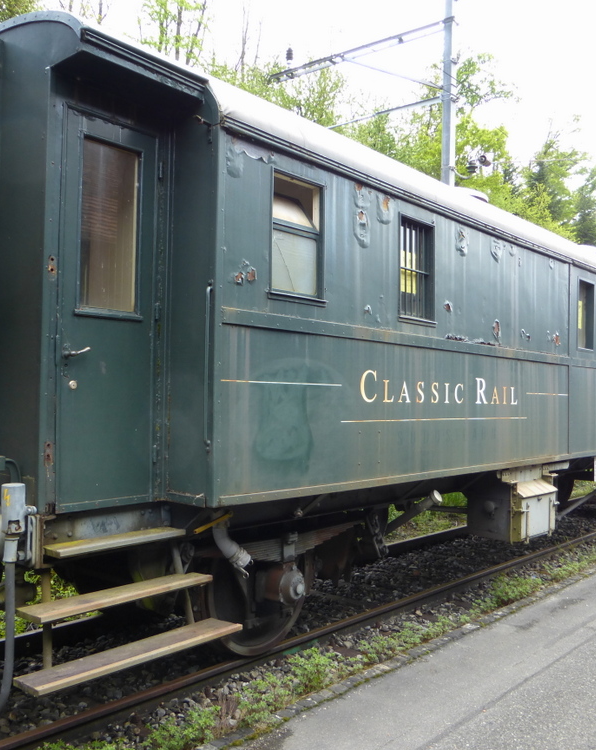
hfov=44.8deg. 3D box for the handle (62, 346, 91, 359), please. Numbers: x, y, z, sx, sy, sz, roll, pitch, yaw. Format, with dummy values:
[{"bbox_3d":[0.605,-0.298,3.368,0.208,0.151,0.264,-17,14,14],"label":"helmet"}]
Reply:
[{"bbox_3d":[-1.107,-0.112,3.623,0.065,0.058,0.125,-1,-3,42],"label":"handle"}]

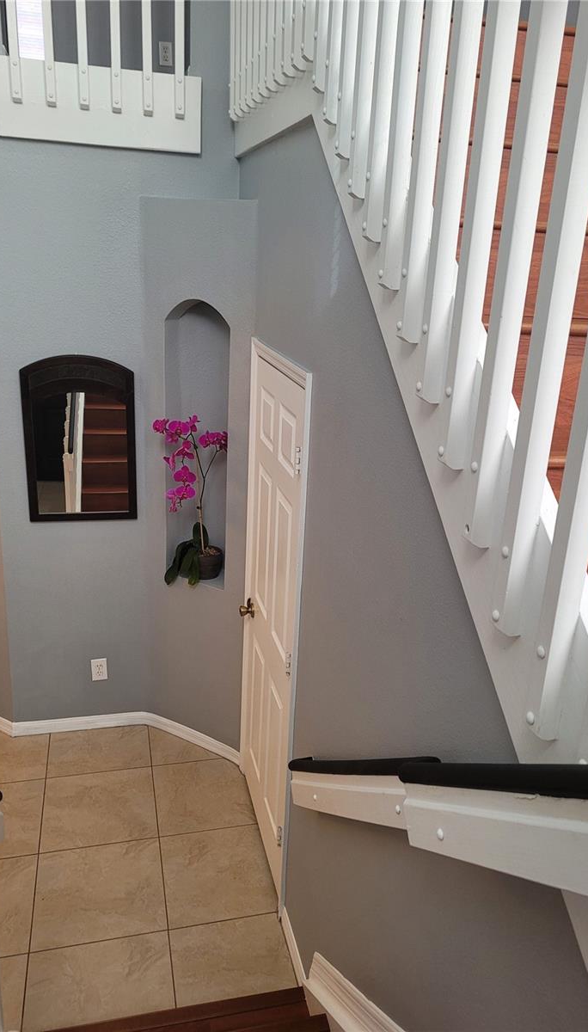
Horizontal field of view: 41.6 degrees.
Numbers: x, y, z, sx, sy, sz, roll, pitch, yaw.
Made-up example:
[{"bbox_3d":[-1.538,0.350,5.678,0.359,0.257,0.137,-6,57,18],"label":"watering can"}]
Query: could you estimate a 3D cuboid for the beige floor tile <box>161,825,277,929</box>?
[{"bbox_3d":[-0.319,1.490,3.225,0.440,0.010,0.498,-2,19,-14],"label":"beige floor tile"}]

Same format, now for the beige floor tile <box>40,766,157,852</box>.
[{"bbox_3d":[-0.895,1.344,3.575,0.498,0.010,0.498,-2,19,-14],"label":"beige floor tile"}]

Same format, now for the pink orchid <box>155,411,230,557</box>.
[{"bbox_3d":[-0.486,-0.133,3.666,0.320,0.704,0.190,13,21,29],"label":"pink orchid"}]

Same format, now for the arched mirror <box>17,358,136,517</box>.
[{"bbox_3d":[-0.997,-0.355,3.629,0.497,0.788,0.030,-2,19,-14],"label":"arched mirror"}]

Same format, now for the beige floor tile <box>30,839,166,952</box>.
[{"bbox_3d":[-0.778,1.505,3.115,0.498,0.010,0.498,-2,19,-14],"label":"beige floor tile"}]

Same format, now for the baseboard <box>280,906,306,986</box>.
[{"bbox_3d":[-0.007,1.581,2.856,0.014,0.082,0.300,-2,19,-14],"label":"baseboard"}]

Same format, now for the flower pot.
[{"bbox_3d":[-0.459,0.229,3.831,0.205,0.125,0.205,2,19,-1],"label":"flower pot"}]

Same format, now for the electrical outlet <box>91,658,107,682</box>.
[{"bbox_3d":[-1.012,0.799,4.039,0.076,0.121,0.008,-2,19,-14],"label":"electrical outlet"}]

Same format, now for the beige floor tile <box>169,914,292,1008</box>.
[{"bbox_3d":[-0.225,1.623,2.845,0.435,0.010,0.330,-2,19,-14],"label":"beige floor tile"}]

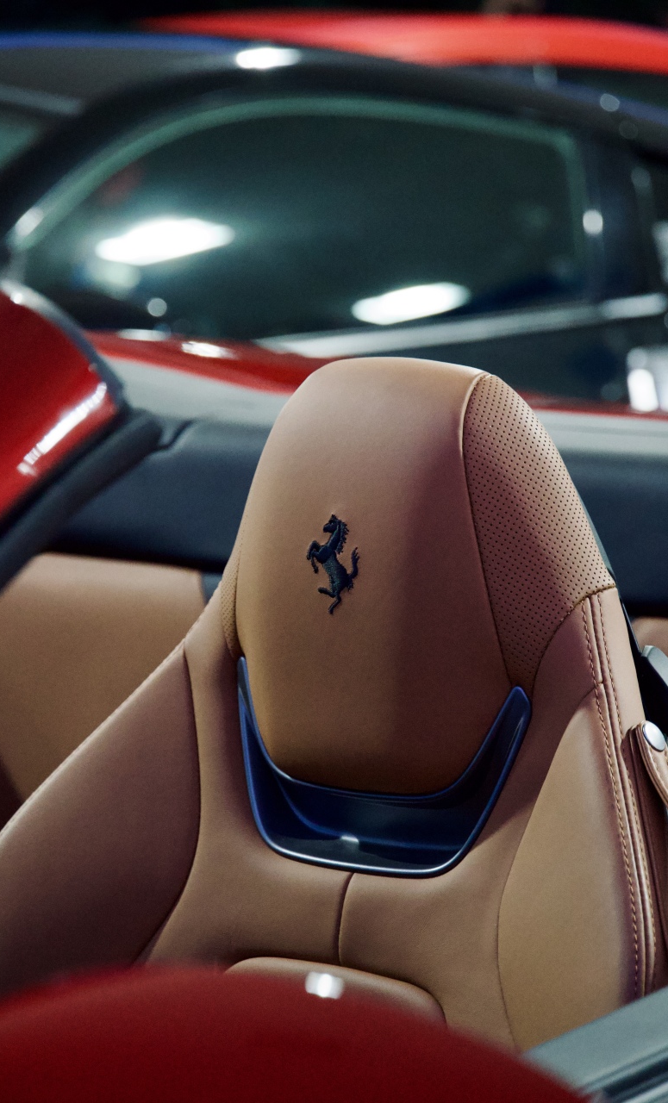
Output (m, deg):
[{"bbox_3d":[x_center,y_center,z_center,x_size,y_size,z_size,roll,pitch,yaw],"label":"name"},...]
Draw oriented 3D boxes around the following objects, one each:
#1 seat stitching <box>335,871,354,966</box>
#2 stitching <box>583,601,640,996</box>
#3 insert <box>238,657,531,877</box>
[{"bbox_3d":[0.006,0.244,2.777,0.006,0.063,0.012,5,-5,29],"label":"seat stitching"},{"bbox_3d":[0.181,0.159,2.689,0.014,0.261,0.014,-15,-16,31],"label":"stitching"},{"bbox_3d":[0.030,0.148,2.803,0.224,0.146,0.050,5,-7,29],"label":"insert"}]

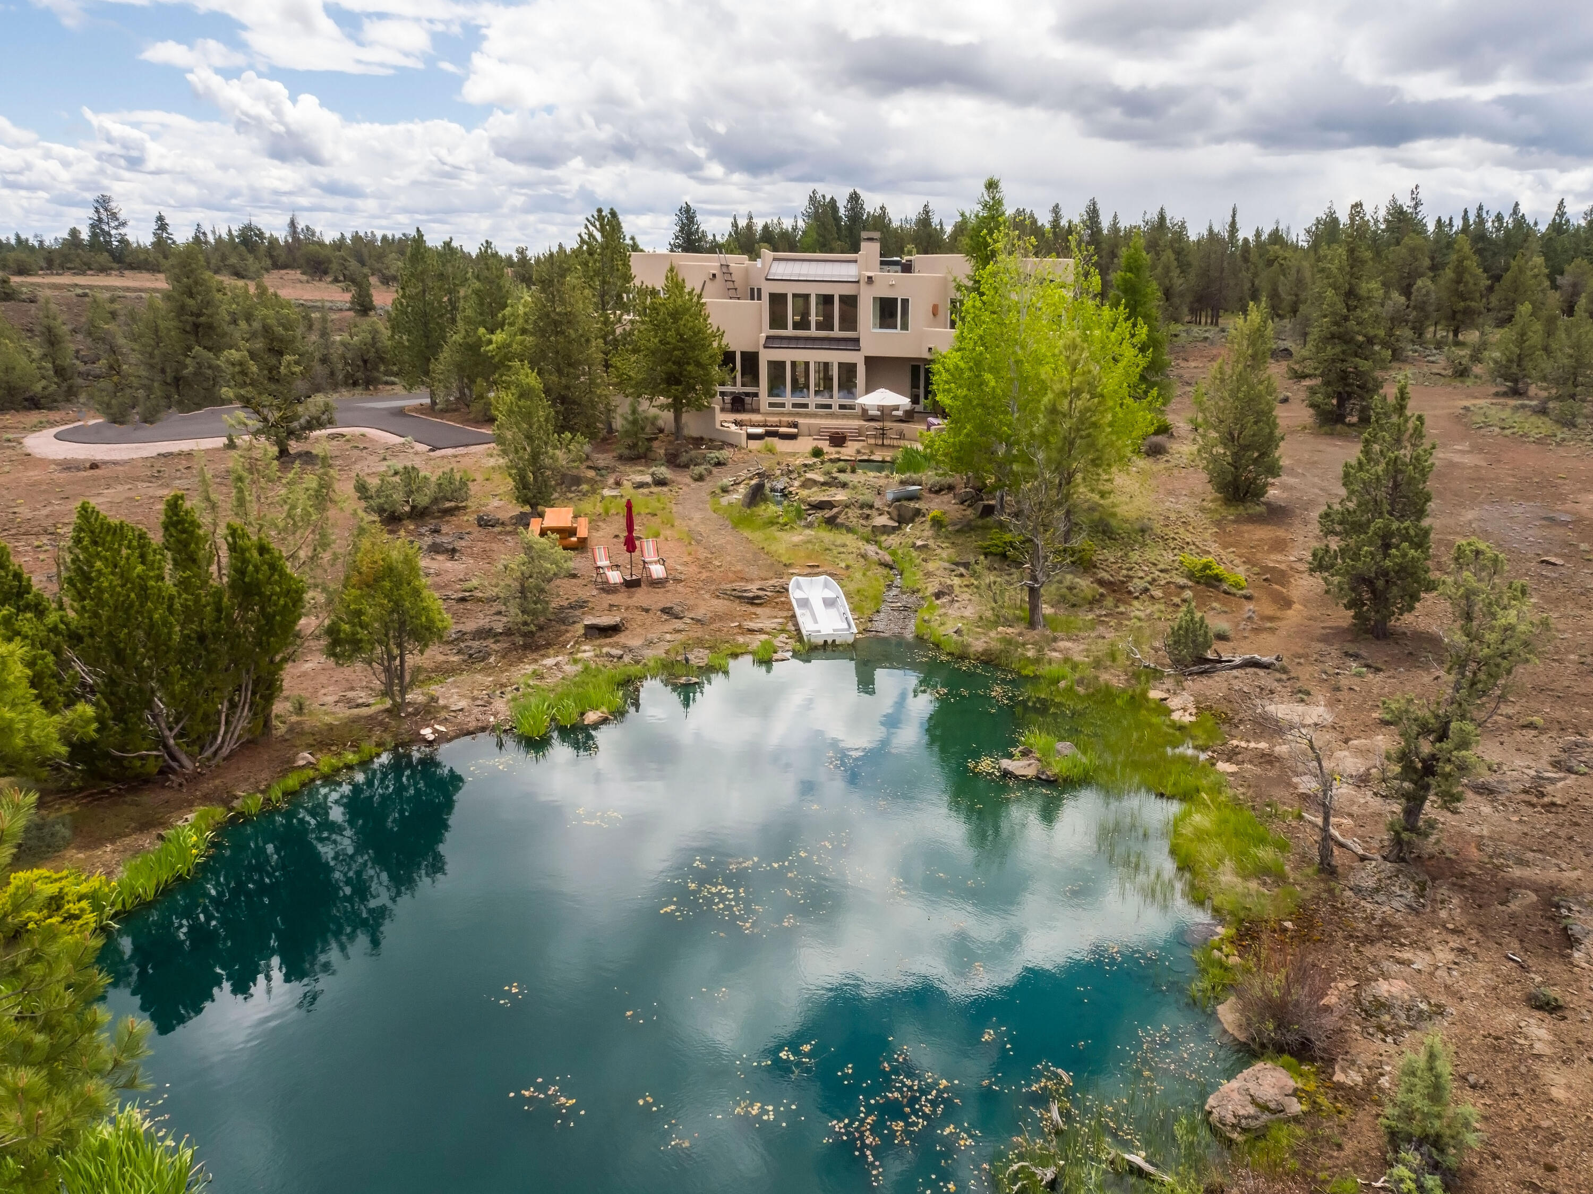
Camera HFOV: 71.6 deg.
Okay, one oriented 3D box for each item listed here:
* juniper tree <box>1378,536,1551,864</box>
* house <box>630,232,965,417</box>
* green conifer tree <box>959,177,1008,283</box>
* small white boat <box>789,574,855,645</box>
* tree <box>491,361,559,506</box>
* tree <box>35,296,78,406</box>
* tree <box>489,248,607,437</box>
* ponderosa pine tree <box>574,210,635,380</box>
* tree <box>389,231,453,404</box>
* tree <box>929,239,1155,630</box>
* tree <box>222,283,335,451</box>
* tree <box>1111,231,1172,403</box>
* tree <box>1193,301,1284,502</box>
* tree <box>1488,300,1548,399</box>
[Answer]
[{"bbox_3d":[10.020,1.633,16.679,2.180,5.080,2.180,0,17,0],"label":"juniper tree"},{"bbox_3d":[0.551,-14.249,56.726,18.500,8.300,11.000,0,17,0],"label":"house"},{"bbox_3d":[7.983,-11.877,46.129,3.432,10.578,3.432,0,17,0],"label":"green conifer tree"},{"bbox_3d":[0.614,0.420,30.958,1.420,0.570,3.100,-3,27,-12],"label":"small white boat"},{"bbox_3d":[-9.344,-5.536,38.107,2.277,4.994,2.277,0,17,0],"label":"tree"},{"bbox_3d":[-37.819,-12.611,56.378,2.225,5.228,2.225,0,17,0],"label":"tree"},{"bbox_3d":[-9.873,-10.210,44.449,4.700,7.190,4.300,0,17,0],"label":"tree"},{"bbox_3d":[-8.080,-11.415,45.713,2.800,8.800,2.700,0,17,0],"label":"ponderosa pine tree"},{"bbox_3d":[-17.655,-12.940,51.839,3.100,7.940,3.000,0,17,0],"label":"tree"},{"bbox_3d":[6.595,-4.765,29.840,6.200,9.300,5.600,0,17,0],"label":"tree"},{"bbox_3d":[-18.972,-8.283,40.135,4.300,5.920,4.000,0,17,0],"label":"tree"},{"bbox_3d":[17.206,-13.599,54.105,3.170,8.230,3.170,0,17,0],"label":"tree"},{"bbox_3d":[14.191,-6.200,35.408,2.914,6.381,2.914,0,17,0],"label":"tree"},{"bbox_3d":[38.902,-13.199,58.819,3.450,4.870,3.450,0,17,0],"label":"tree"}]

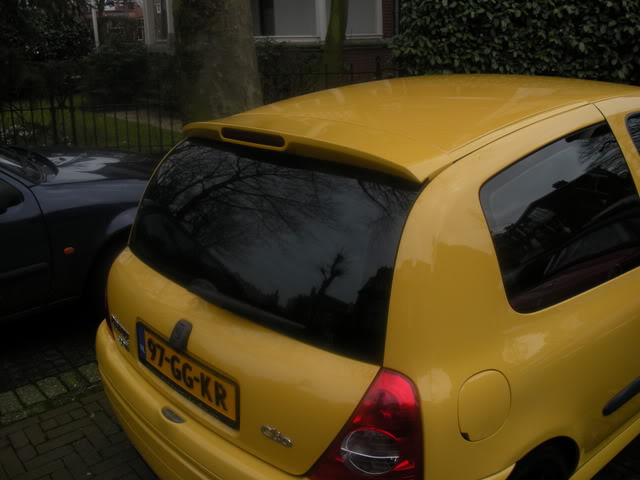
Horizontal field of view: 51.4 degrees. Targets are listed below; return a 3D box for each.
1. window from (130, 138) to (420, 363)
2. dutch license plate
[{"bbox_3d":[-0.227,-0.040,1.978,1.230,0.500,0.110,18,-6,44],"label":"window"},{"bbox_3d":[-0.403,0.382,1.938,0.020,0.116,0.525,-11,21,-42],"label":"dutch license plate"}]

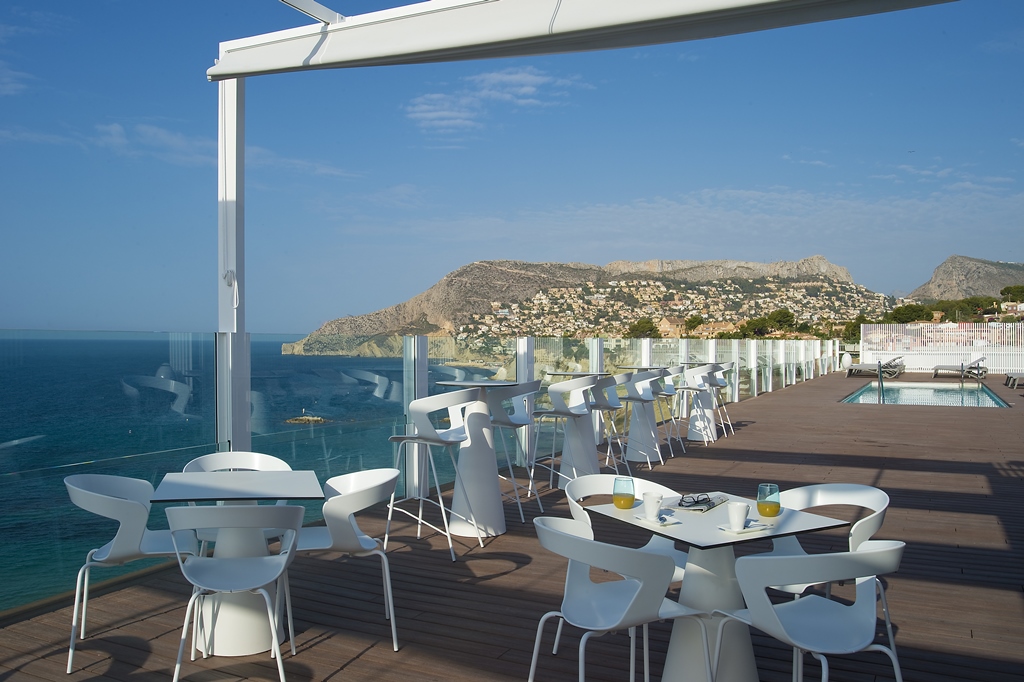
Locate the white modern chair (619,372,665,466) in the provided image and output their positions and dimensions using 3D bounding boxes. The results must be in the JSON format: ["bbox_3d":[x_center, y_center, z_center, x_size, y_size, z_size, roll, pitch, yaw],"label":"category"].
[{"bbox_3d":[1.406,0.863,9.600,0.570,1.090,0.560,0,0,25],"label":"white modern chair"}]

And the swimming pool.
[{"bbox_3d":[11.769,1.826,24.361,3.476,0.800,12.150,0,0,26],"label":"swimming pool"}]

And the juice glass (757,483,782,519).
[{"bbox_3d":[1.001,0.621,3.324,0.091,0.115,0.091,0,0,0],"label":"juice glass"}]

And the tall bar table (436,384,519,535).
[{"bbox_3d":[-0.259,0.857,6.390,0.617,1.080,0.617,0,0,0],"label":"tall bar table"}]

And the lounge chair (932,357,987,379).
[{"bbox_3d":[17.227,1.039,32.850,1.880,0.800,0.680,0,0,24],"label":"lounge chair"}]

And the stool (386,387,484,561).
[{"bbox_3d":[-0.484,0.859,5.717,0.570,1.090,0.560,0,0,25],"label":"stool"}]

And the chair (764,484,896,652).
[{"bbox_3d":[1.258,1.012,3.537,0.590,0.780,0.550,0,0,-27],"label":"chair"}]

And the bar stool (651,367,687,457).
[{"bbox_3d":[1.841,0.863,10.631,0.570,1.090,0.560,0,0,25],"label":"bar stool"}]

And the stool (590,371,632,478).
[{"bbox_3d":[0.935,0.854,8.619,0.575,1.090,0.550,0,0,24],"label":"stool"}]

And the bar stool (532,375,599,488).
[{"bbox_3d":[0.501,0.861,7.763,0.570,1.090,0.560,0,0,25],"label":"bar stool"}]

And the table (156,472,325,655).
[{"bbox_3d":[-1.251,1.034,3.938,0.700,0.737,0.700,0,0,-15],"label":"table"}]

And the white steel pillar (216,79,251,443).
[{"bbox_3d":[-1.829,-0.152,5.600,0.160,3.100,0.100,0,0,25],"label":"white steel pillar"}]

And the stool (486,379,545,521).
[{"bbox_3d":[-0.042,0.852,6.851,0.575,1.090,0.550,0,0,24],"label":"stool"}]

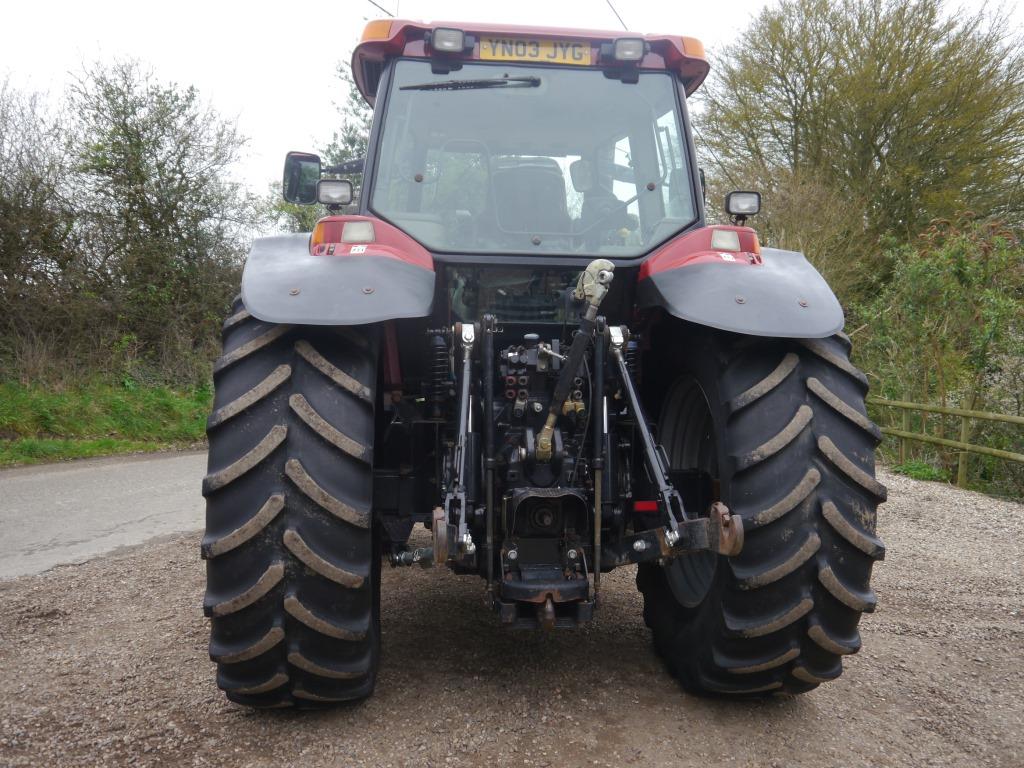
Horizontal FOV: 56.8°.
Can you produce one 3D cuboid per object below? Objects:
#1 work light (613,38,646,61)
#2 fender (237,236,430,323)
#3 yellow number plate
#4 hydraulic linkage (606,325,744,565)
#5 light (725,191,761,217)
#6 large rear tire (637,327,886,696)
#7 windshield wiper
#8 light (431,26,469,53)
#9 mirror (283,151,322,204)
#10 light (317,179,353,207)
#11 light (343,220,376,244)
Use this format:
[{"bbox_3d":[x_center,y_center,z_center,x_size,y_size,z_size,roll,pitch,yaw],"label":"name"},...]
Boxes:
[{"bbox_3d":[0.527,-1.507,4.263,0.146,0.104,0.095,1,15,-5],"label":"work light"},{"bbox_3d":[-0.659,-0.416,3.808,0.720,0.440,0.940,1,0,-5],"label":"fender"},{"bbox_3d":[0.112,-1.555,4.421,0.520,0.111,0.012,1,-9,-5],"label":"yellow number plate"},{"bbox_3d":[0.568,0.269,3.667,0.430,1.000,0.880,1,0,-5],"label":"hydraulic linkage"},{"bbox_3d":[0.998,-0.780,4.103,0.147,0.103,0.095,1,6,-8],"label":"light"},{"bbox_3d":[1.048,0.472,4.369,0.615,1.757,1.807,1,0,-5],"label":"large rear tire"},{"bbox_3d":[-0.196,-1.413,4.460,0.655,0.068,0.060,1,0,-5],"label":"windshield wiper"},{"bbox_3d":[-0.280,-1.522,4.195,0.146,0.104,0.095,1,15,-5],"label":"light"},{"bbox_3d":[-1.158,-1.140,5.250,0.205,0.298,0.090,1,0,-20],"label":"mirror"},{"bbox_3d":[-0.738,-0.798,3.955,0.147,0.103,0.095,1,6,-8],"label":"light"},{"bbox_3d":[-0.620,-0.612,3.846,0.132,0.085,0.060,1,-5,-5],"label":"light"}]

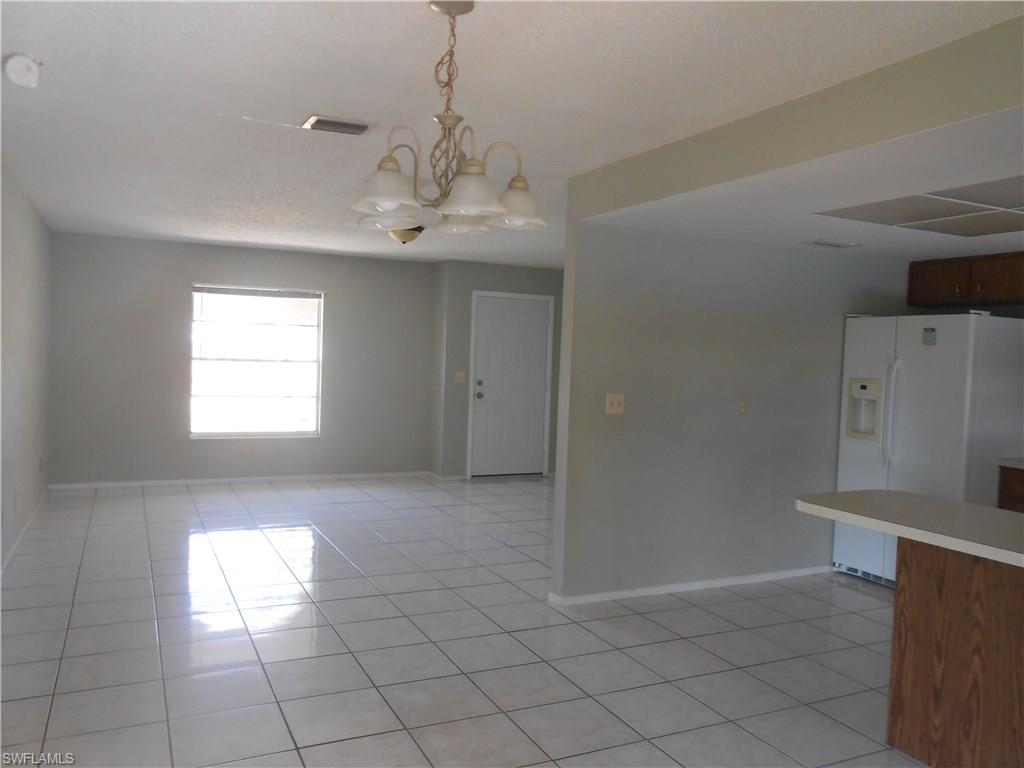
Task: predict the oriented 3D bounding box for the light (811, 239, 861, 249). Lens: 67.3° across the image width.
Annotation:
[{"bbox_3d":[2.050,-0.873,4.818,0.300,0.040,0.200,1,2,-26],"label":"light"}]

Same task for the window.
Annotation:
[{"bbox_3d":[-2.678,-0.219,8.099,1.320,1.570,0.100,1,2,-26],"label":"window"}]

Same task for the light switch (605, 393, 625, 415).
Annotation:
[{"bbox_3d":[0.611,0.118,4.509,0.122,0.122,0.014,1,2,-26],"label":"light switch"}]

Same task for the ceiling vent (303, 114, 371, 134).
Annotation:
[{"bbox_3d":[-0.791,-1.168,3.514,0.300,0.030,0.235,1,2,-26],"label":"ceiling vent"}]

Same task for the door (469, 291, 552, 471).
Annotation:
[{"bbox_3d":[-0.004,0.031,8.926,1.000,2.100,0.060,1,2,-26],"label":"door"}]

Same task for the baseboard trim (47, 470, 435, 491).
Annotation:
[{"bbox_3d":[-2.678,1.002,8.111,3.810,0.070,0.015,1,2,-26],"label":"baseboard trim"}]

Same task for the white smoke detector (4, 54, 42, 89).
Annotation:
[{"bbox_3d":[-1.834,-1.174,2.885,0.125,0.060,0.125,1,2,-26],"label":"white smoke detector"}]

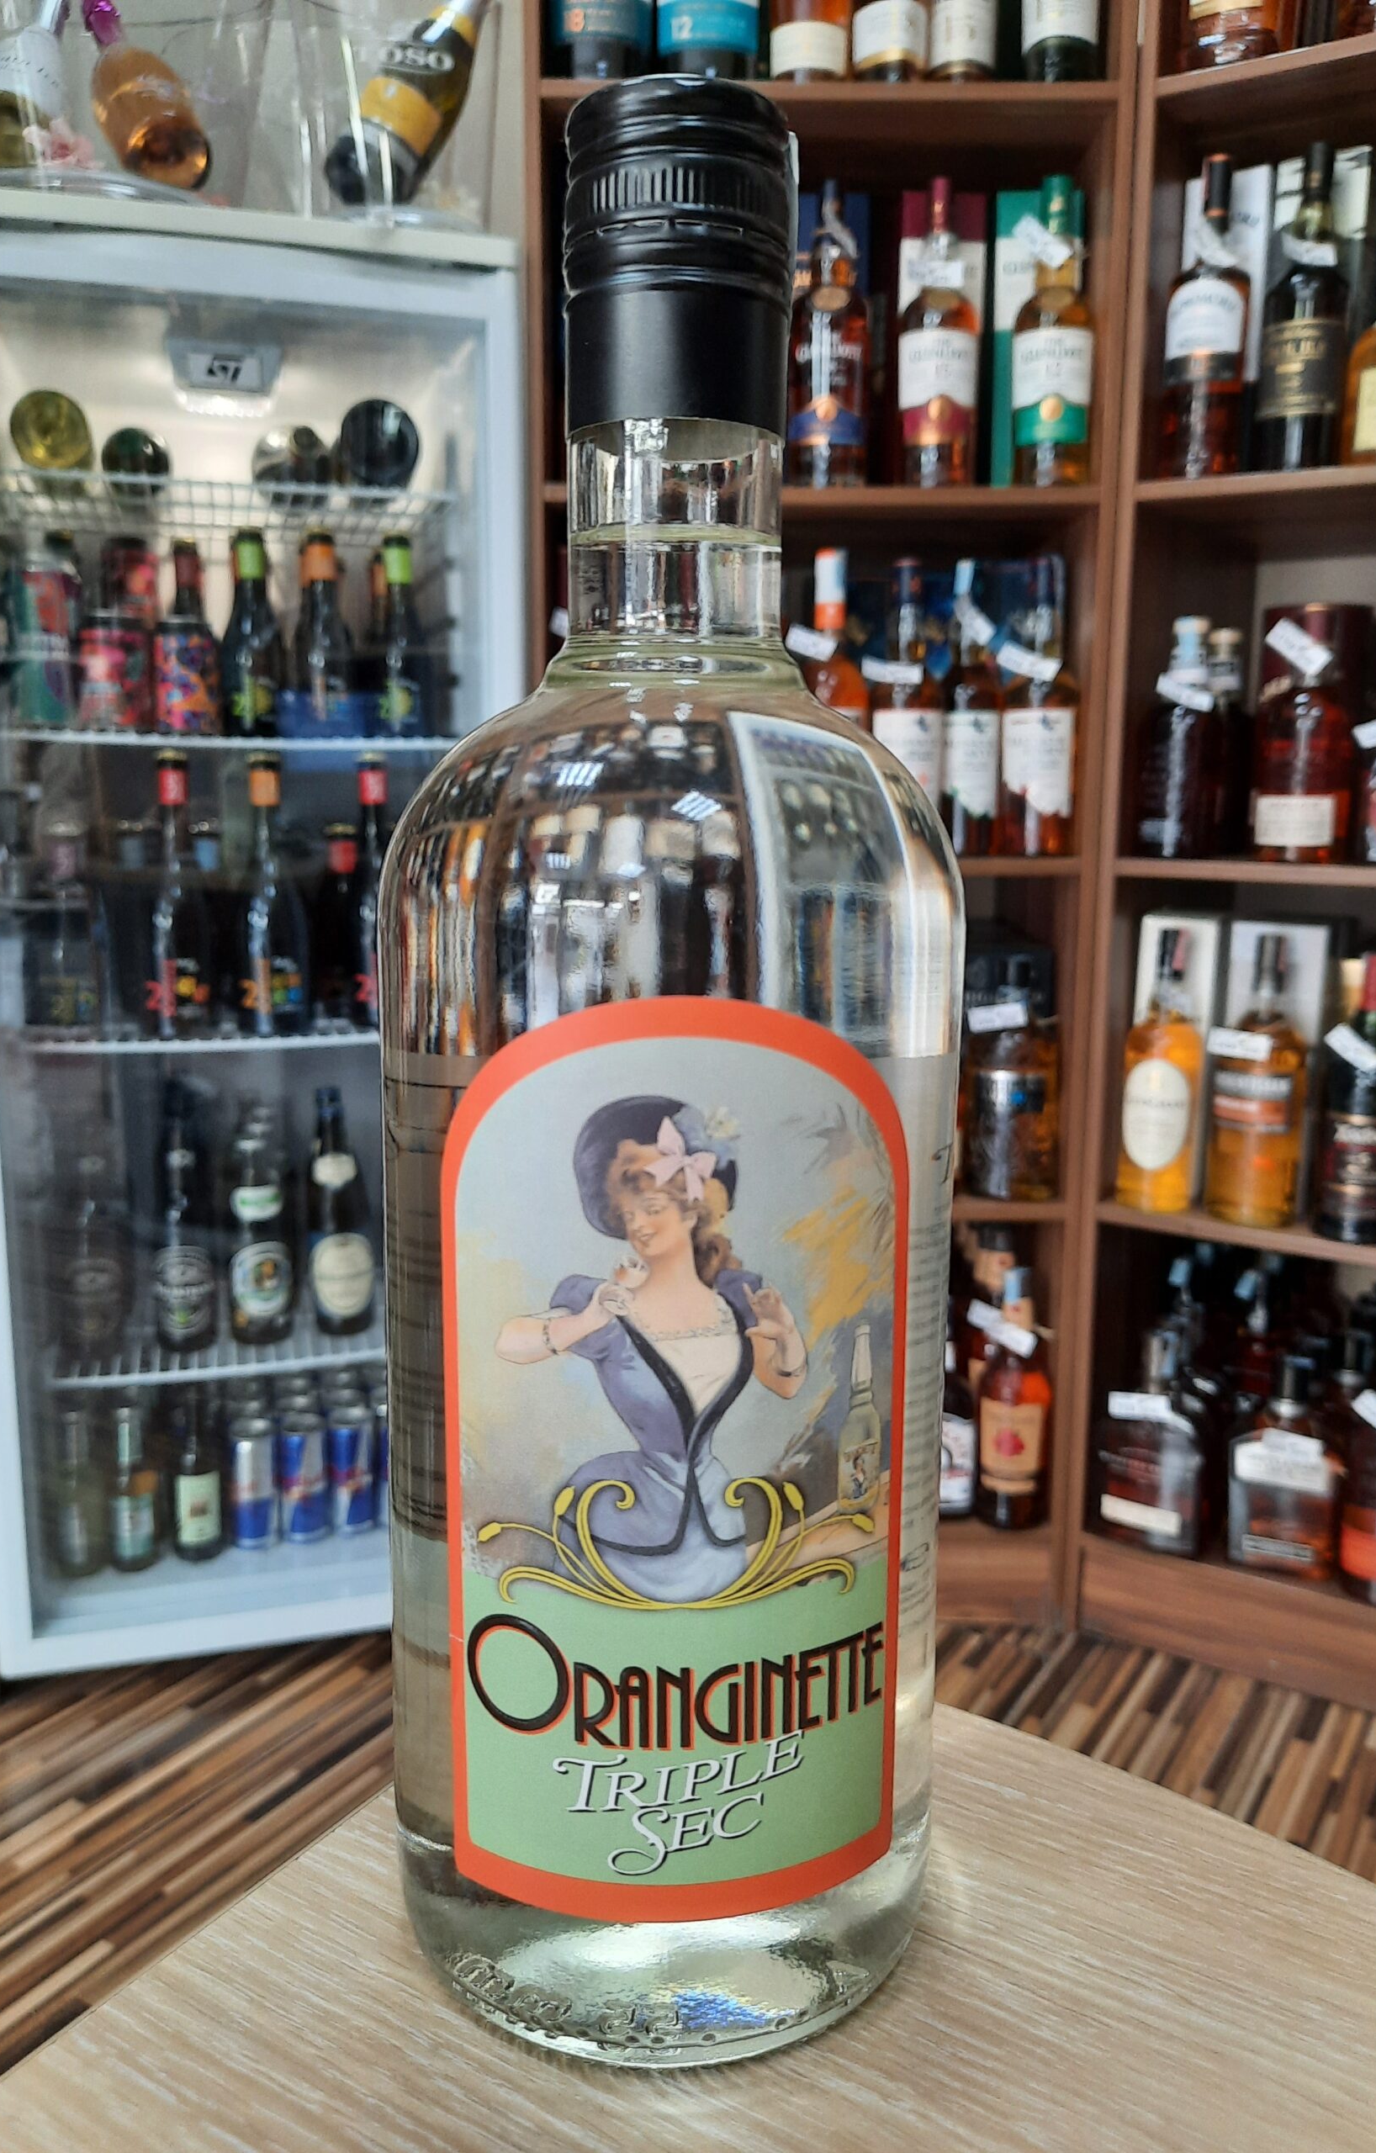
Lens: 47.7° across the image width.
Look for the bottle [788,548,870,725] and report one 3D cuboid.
[{"bbox_3d":[0.149,-0.385,1.618,0.082,0.312,0.082,1,10,5],"label":"bottle"}]

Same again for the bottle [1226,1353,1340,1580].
[{"bbox_3d":[0.627,0.405,1.631,0.106,0.229,0.063,6,11,29],"label":"bottle"}]

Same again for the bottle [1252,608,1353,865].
[{"bbox_3d":[0.608,-0.334,1.533,0.090,0.243,0.088,6,11,32],"label":"bottle"}]

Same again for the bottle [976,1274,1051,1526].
[{"bbox_3d":[0.368,0.355,1.740,0.077,0.286,0.077,3,10,16],"label":"bottle"}]

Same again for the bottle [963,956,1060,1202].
[{"bbox_3d":[0.351,-0.001,1.675,0.093,0.255,0.090,2,10,11],"label":"bottle"}]

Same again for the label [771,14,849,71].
[{"bbox_3d":[0.115,-0.983,1.495,0.077,0.041,0.035,1,10,4],"label":"label"}]

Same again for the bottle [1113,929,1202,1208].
[{"bbox_3d":[0.498,-0.007,1.639,0.075,0.291,0.075,5,11,29],"label":"bottle"}]

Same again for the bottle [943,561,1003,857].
[{"bbox_3d":[0.302,-0.384,1.652,0.077,0.302,0.077,2,9,10],"label":"bottle"}]

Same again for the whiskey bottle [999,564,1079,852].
[{"bbox_3d":[0.366,-0.380,1.626,0.077,0.303,0.077,2,9,13],"label":"whiskey bottle"}]

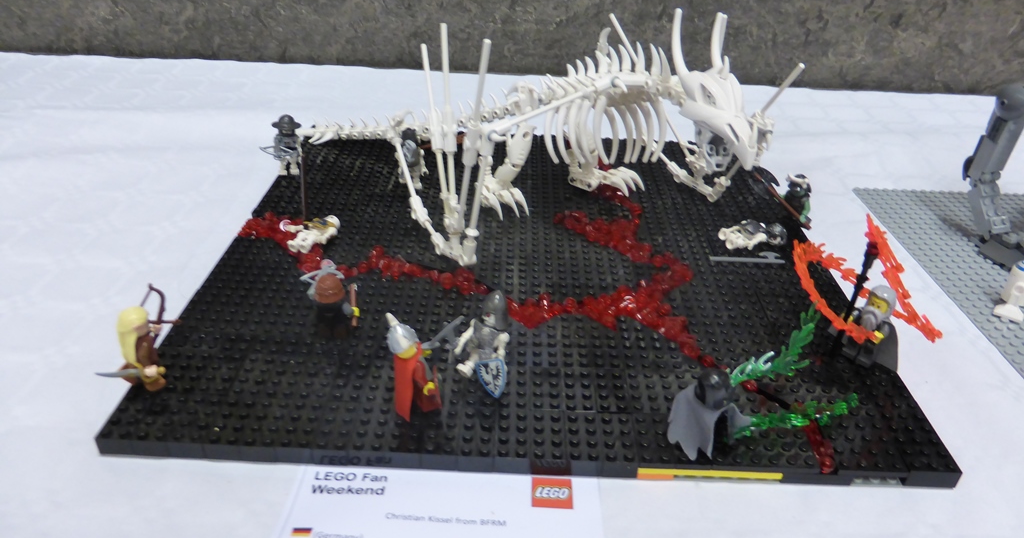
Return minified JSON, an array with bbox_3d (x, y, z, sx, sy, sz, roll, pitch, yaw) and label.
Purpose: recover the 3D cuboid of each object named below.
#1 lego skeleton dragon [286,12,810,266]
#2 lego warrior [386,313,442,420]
[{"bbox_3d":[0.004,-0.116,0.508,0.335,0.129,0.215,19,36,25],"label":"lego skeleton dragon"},{"bbox_3d":[-0.045,0.043,0.327,0.026,0.050,0.026,-18,37,-28],"label":"lego warrior"}]

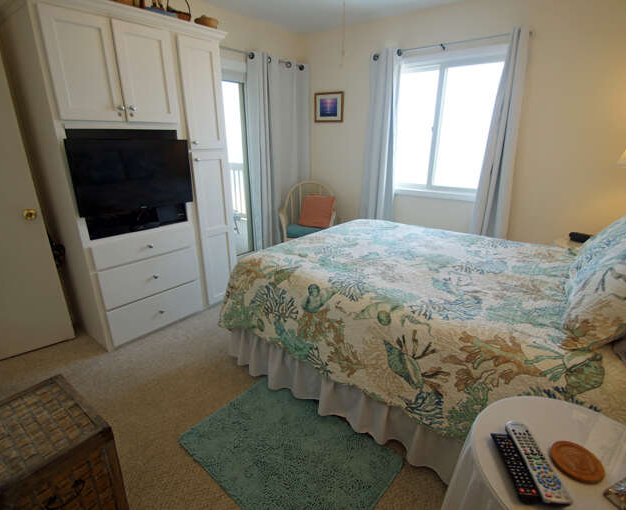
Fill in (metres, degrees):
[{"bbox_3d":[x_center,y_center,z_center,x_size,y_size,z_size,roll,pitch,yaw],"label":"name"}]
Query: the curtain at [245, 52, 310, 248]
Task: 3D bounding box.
[{"bbox_3d":[-0.399,-1.300,4.336,0.130,2.360,1.020,15,23,36],"label":"curtain"}]

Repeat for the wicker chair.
[{"bbox_3d":[-0.059,-0.486,4.250,0.680,0.900,0.620,0,19,0],"label":"wicker chair"}]

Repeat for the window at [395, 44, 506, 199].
[{"bbox_3d":[1.434,-1.409,3.644,1.180,1.530,0.100,15,23,36],"label":"window"}]

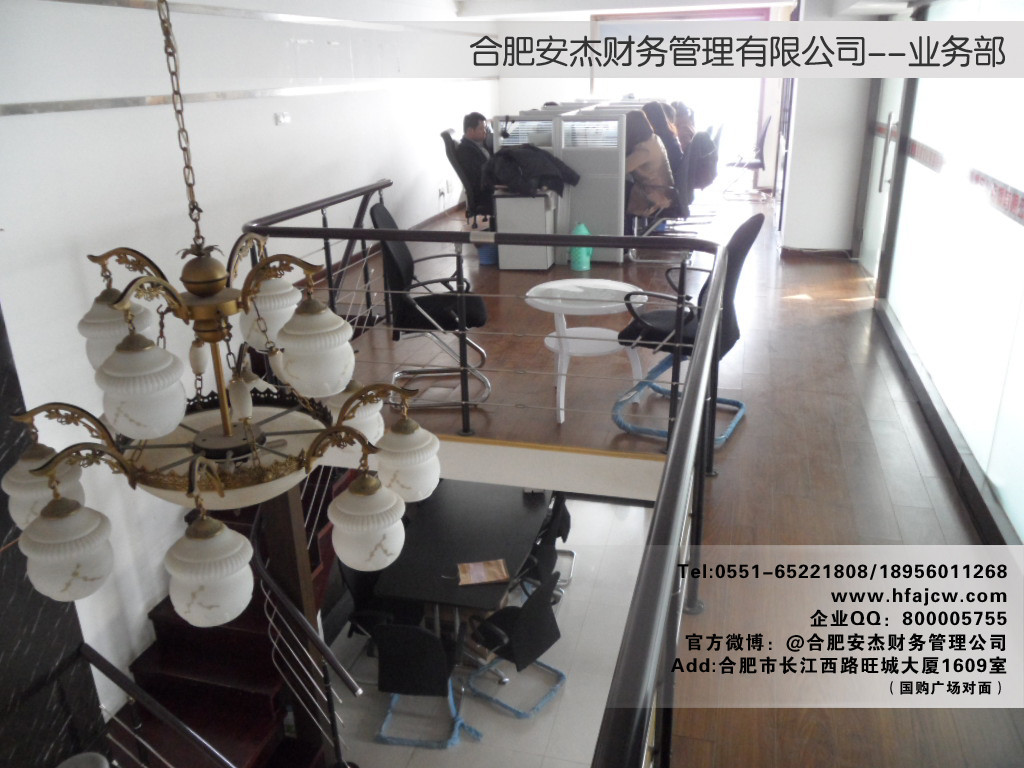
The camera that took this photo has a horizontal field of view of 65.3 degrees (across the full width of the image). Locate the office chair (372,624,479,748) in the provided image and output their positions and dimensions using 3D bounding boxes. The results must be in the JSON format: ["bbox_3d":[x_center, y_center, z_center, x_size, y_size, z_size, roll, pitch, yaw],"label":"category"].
[{"bbox_3d":[-0.609,1.797,5.327,0.560,0.950,0.600,1,22,8],"label":"office chair"}]

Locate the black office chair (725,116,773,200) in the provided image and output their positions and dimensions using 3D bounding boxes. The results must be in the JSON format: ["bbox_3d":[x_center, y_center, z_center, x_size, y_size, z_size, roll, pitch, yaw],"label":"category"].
[{"bbox_3d":[2.968,-2.846,9.995,0.580,0.970,0.560,4,22,15],"label":"black office chair"}]

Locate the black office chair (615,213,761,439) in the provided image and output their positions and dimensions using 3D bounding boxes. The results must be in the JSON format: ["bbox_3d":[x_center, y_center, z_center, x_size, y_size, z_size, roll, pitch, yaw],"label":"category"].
[{"bbox_3d":[0.839,-0.319,3.748,0.600,0.990,0.560,14,26,34],"label":"black office chair"}]

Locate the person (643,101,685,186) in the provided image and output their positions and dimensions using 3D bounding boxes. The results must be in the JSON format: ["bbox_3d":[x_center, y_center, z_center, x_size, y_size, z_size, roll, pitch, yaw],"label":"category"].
[{"bbox_3d":[1.420,-2.116,7.907,0.720,1.270,0.500,4,22,16],"label":"person"}]

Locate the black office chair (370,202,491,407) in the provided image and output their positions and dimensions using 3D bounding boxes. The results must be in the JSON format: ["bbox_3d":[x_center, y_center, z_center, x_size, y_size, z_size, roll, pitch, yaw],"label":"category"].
[{"bbox_3d":[-0.411,-0.436,4.155,0.570,0.990,0.550,-2,22,1],"label":"black office chair"}]

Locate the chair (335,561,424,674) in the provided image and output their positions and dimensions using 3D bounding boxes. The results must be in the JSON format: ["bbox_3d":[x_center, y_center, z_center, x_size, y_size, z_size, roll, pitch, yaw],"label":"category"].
[{"bbox_3d":[-0.960,1.680,5.942,0.580,0.980,0.570,2,22,10],"label":"chair"}]

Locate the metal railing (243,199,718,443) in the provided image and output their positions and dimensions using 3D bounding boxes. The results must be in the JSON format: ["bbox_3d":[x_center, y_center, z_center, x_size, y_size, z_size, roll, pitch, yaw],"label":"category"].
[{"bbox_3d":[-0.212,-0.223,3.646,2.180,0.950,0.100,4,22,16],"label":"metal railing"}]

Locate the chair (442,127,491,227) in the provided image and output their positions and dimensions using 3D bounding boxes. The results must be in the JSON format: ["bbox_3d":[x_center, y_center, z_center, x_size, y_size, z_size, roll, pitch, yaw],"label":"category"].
[{"bbox_3d":[-0.377,-2.256,8.700,0.680,1.040,0.620,4,22,15],"label":"chair"}]

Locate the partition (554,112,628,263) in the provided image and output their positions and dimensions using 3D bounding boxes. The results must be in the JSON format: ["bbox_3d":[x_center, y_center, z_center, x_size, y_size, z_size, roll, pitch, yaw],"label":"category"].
[{"bbox_3d":[0.671,-1.656,6.832,0.631,1.225,0.060,4,22,15],"label":"partition"}]

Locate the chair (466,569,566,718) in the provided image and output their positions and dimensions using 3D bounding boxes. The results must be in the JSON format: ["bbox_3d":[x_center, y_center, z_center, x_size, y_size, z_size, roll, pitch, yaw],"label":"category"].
[{"bbox_3d":[-0.007,1.688,5.556,0.600,0.950,0.560,12,25,32],"label":"chair"}]

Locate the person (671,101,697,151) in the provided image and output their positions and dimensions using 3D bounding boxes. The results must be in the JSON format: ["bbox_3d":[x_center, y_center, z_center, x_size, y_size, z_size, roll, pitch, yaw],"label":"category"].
[{"bbox_3d":[1.821,-2.594,9.161,0.720,1.220,0.500,4,22,16],"label":"person"}]

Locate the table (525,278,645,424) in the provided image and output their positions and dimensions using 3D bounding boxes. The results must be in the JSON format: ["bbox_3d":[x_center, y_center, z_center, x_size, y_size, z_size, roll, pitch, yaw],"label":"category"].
[{"bbox_3d":[0.371,-0.170,3.990,0.585,0.565,0.585,-2,22,1],"label":"table"}]

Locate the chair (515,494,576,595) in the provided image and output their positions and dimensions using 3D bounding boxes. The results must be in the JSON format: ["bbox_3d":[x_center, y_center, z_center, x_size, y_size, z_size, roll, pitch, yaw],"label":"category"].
[{"bbox_3d":[0.200,1.200,6.785,0.600,0.950,0.560,2,22,9],"label":"chair"}]

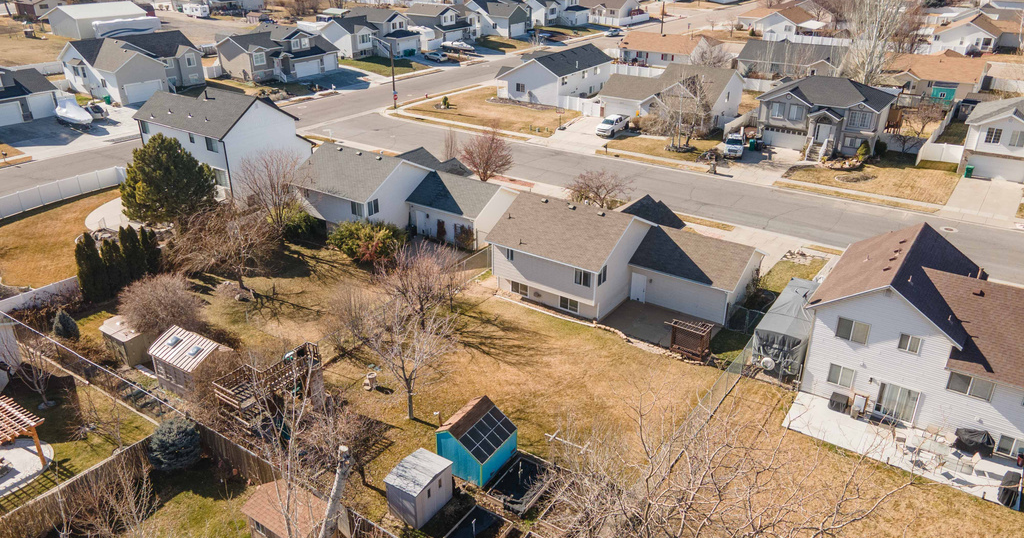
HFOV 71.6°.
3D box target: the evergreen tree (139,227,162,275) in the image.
[{"bbox_3d":[-26.877,-1.334,52.636,1.500,4.000,1.500,0,27,0],"label":"evergreen tree"}]

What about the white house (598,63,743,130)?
[{"bbox_3d":[21.402,-23.900,95.507,16.500,6.500,12.000,17,31,32],"label":"white house"}]

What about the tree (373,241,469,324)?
[{"bbox_3d":[-5.851,1.149,44.631,6.000,5.700,5.800,0,26,0],"label":"tree"}]

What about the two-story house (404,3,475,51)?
[{"bbox_3d":[-14.573,-52.577,150.746,13.990,7.780,13.000,18,31,31],"label":"two-story house"}]

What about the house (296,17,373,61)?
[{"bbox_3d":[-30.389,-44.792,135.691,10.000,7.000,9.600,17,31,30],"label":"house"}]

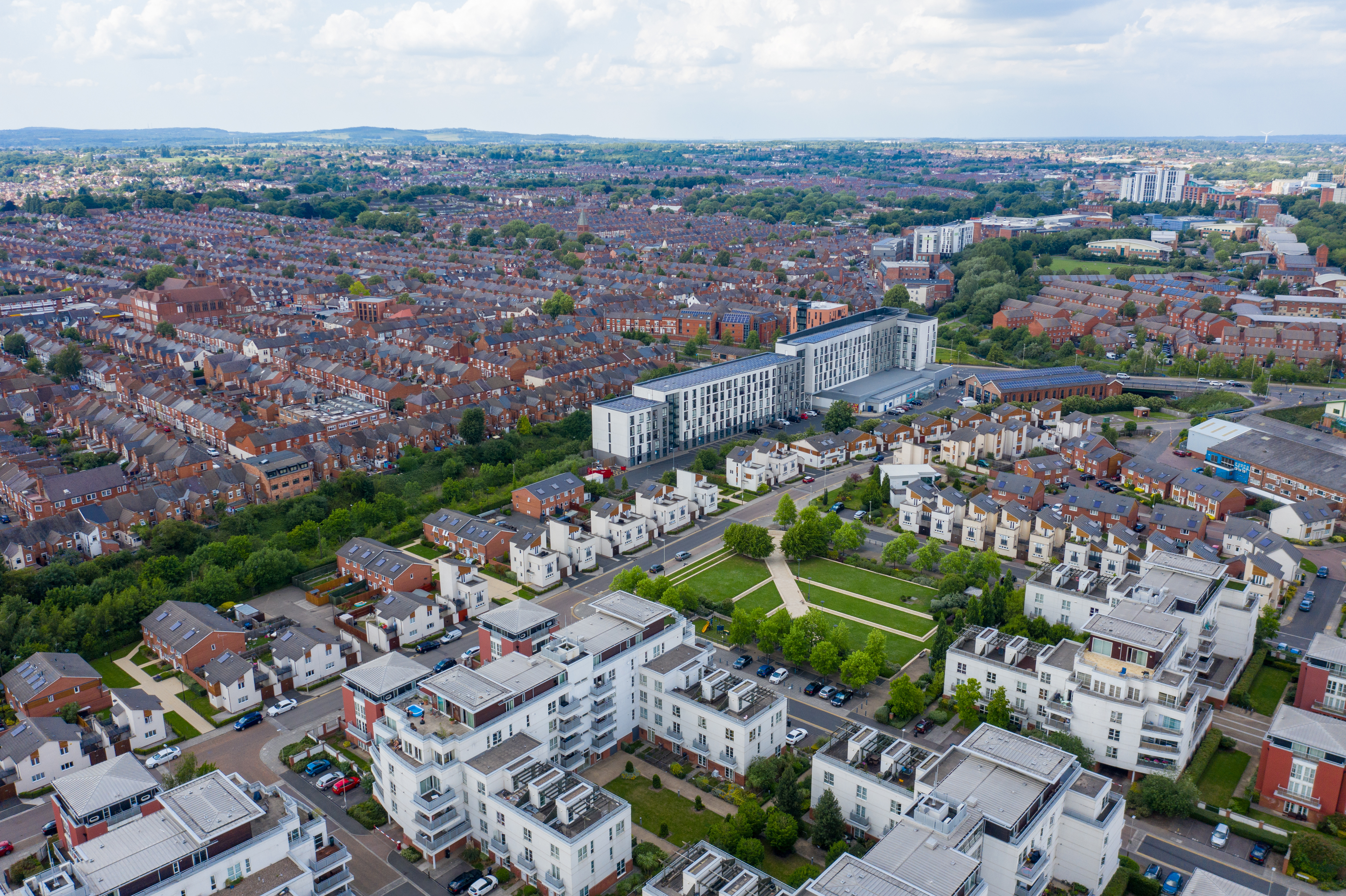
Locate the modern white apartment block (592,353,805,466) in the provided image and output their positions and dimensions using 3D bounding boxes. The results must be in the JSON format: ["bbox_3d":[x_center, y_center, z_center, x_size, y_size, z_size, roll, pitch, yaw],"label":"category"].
[{"bbox_3d":[10.050,-13.590,329.650,14.700,18.700,83.500,14,22,40],"label":"modern white apartment block"}]

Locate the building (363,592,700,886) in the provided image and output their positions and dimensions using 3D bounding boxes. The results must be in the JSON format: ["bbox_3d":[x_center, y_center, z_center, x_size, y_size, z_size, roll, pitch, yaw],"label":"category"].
[{"bbox_3d":[-12.800,40.220,150.200,37.500,17.700,52.000,13,21,39],"label":"building"}]

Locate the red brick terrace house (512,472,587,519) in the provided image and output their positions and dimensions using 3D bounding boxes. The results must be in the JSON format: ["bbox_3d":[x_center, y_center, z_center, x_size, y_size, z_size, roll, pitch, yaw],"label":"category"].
[{"bbox_3d":[-31.510,11.570,266.080,10.200,7.050,15.600,13,21,37],"label":"red brick terrace house"}]

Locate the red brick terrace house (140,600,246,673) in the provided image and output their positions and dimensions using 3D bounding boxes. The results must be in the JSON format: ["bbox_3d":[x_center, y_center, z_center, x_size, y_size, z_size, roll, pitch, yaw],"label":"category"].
[{"bbox_3d":[-87.830,33.890,191.870,18.200,7.050,11.100,14,22,41],"label":"red brick terrace house"}]

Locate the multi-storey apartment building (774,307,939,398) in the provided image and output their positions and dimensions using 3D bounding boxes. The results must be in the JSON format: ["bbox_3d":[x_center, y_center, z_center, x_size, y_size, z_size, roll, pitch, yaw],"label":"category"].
[{"bbox_3d":[67.680,-33.060,384.320,25.000,24.300,80.000,14,22,40],"label":"multi-storey apartment building"}]

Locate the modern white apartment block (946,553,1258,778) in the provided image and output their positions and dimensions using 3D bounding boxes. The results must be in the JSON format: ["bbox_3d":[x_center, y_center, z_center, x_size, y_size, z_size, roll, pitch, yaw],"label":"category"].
[{"bbox_3d":[72.750,31.590,177.590,37.500,17.700,52.700,13,21,39],"label":"modern white apartment block"}]

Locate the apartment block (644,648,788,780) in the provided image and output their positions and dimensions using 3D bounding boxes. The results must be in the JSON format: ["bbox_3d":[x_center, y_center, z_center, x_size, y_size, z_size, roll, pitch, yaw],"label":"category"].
[{"bbox_3d":[5.950,40.200,159.570,20.200,12.200,10.800,13,21,39],"label":"apartment block"}]

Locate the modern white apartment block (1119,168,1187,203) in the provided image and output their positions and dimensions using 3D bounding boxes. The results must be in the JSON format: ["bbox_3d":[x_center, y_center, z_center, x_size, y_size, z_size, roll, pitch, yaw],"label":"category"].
[{"bbox_3d":[606.450,-328.900,1320.660,76.000,43.000,25.000,3,17,12],"label":"modern white apartment block"}]

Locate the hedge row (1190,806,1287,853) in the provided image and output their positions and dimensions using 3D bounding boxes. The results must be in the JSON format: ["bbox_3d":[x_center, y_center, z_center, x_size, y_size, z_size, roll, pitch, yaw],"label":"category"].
[{"bbox_3d":[75.840,51.100,140.350,11.900,1.400,1.900,13,21,39],"label":"hedge row"}]

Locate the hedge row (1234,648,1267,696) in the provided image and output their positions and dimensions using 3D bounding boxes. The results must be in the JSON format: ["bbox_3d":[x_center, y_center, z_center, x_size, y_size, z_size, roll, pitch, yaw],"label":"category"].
[{"bbox_3d":[98.690,39.140,178.850,2.000,2.200,19.300,13,21,39],"label":"hedge row"}]

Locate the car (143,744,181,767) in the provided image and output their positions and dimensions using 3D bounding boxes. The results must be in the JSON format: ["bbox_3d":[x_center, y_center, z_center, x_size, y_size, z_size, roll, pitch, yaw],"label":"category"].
[{"bbox_3d":[-77.110,46.740,158.160,1.840,1.430,4.600,13,21,39],"label":"car"}]

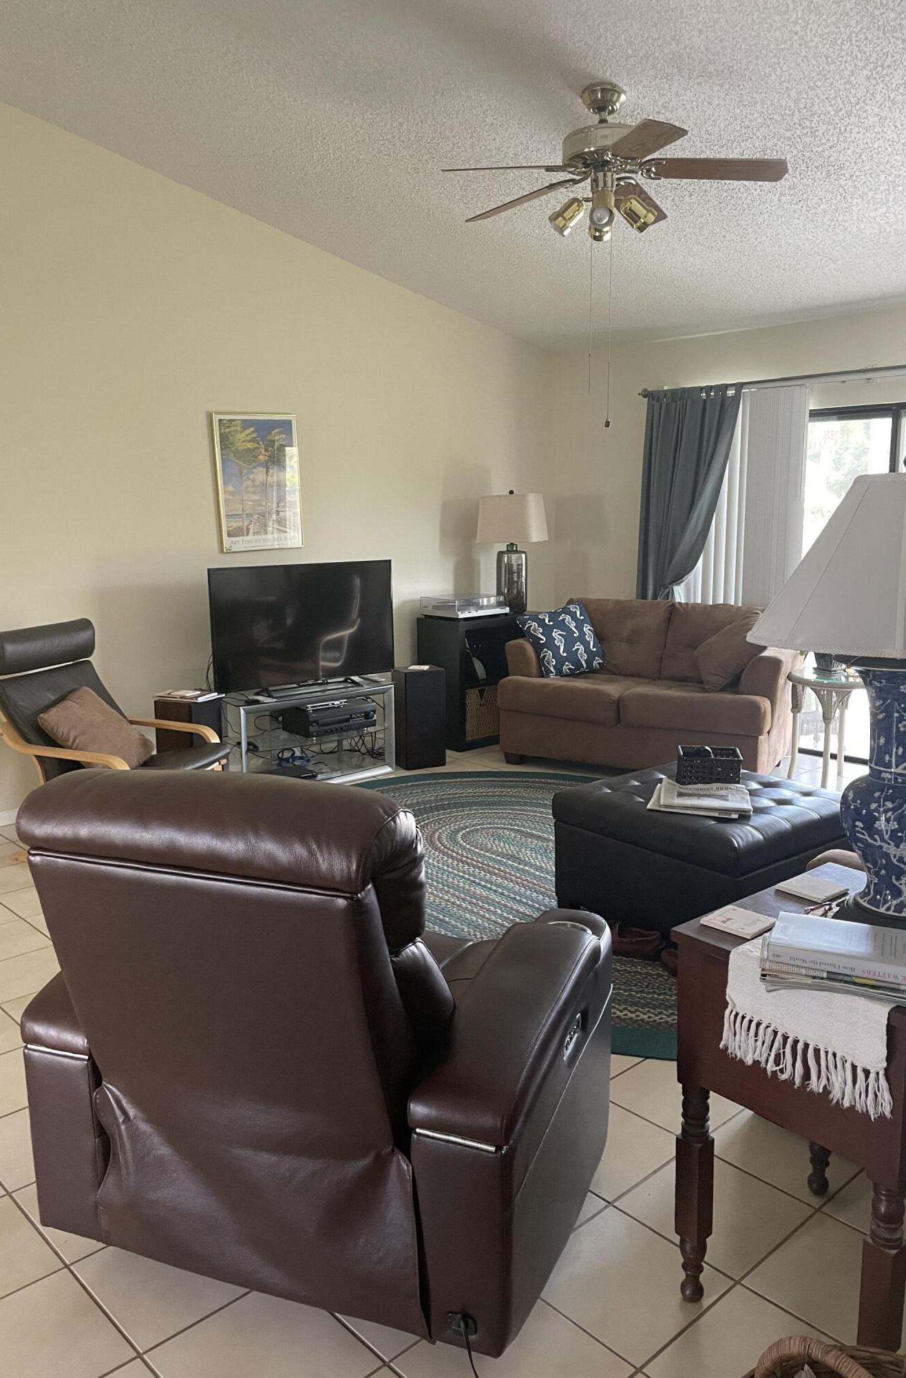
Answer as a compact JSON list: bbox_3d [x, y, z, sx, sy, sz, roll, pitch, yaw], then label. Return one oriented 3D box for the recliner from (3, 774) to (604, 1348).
[{"bbox_3d":[-0.278,0.588,2.093,1.020,1.000,0.900,4,10,21],"label":"recliner"}]

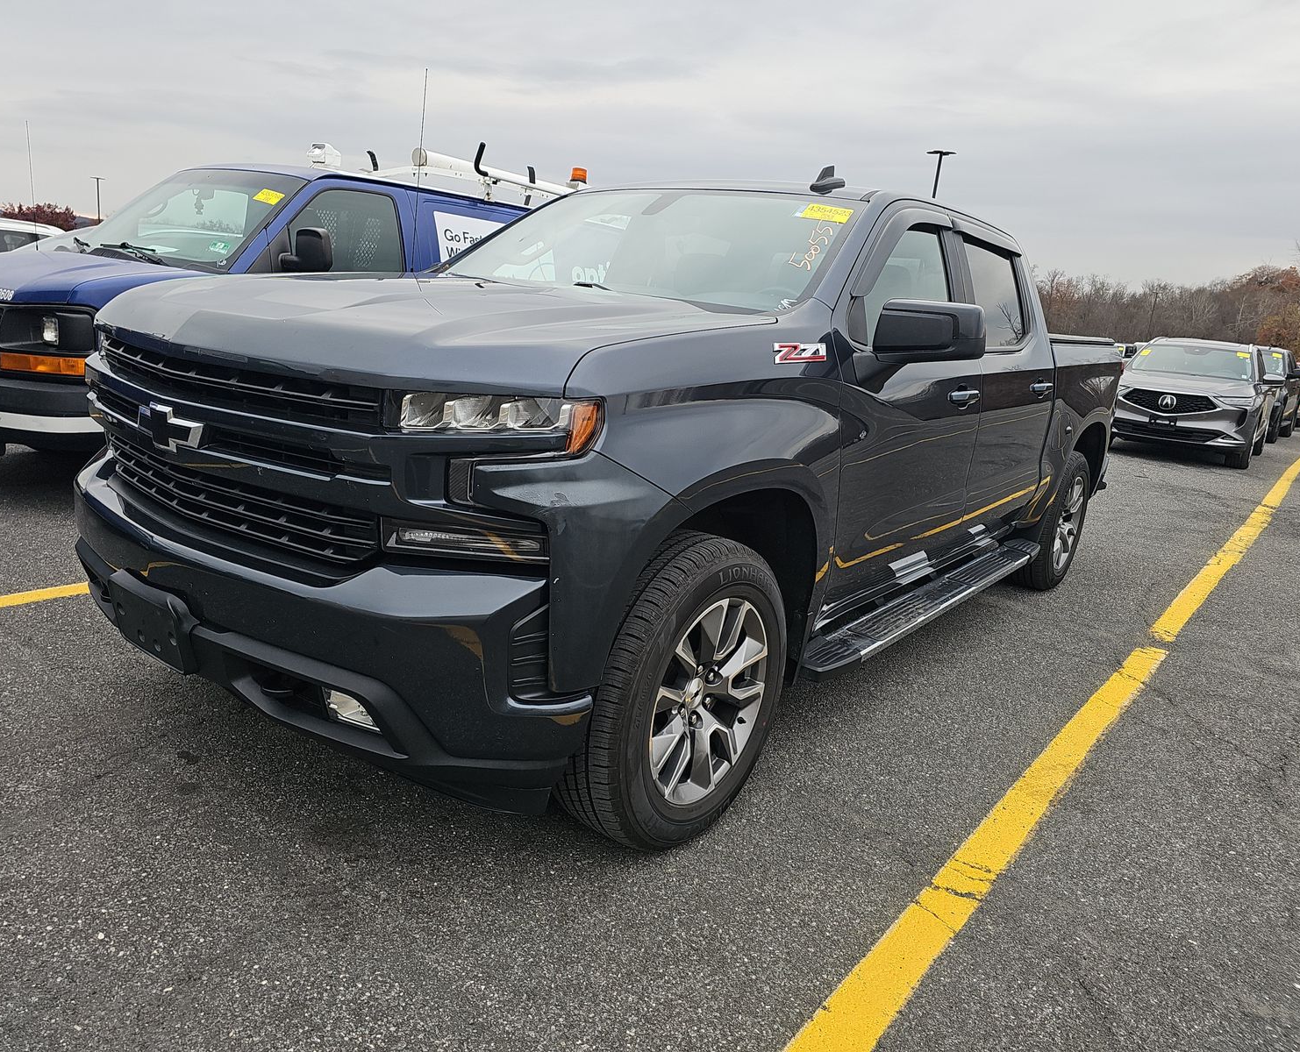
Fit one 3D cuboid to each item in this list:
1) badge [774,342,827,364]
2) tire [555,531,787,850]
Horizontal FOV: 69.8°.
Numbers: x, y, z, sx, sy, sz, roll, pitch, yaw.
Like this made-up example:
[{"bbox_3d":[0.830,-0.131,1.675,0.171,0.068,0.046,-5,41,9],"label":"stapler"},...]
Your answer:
[{"bbox_3d":[0.376,-0.432,2.335,0.018,0.056,0.285,15,16,35],"label":"badge"},{"bbox_3d":[0.071,0.419,2.439,0.285,0.825,0.825,14,16,34],"label":"tire"}]

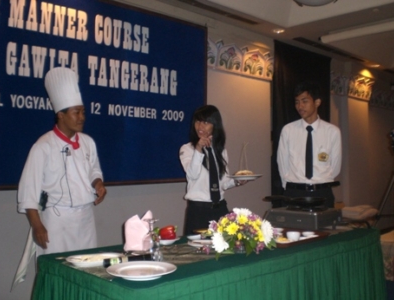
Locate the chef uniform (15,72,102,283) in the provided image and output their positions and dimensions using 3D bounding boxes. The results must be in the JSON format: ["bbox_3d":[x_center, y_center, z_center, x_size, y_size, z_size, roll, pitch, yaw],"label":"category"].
[{"bbox_3d":[-0.840,0.300,2.700,0.520,1.600,0.360,1,-1,-41],"label":"chef uniform"}]

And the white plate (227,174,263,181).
[{"bbox_3d":[0.326,0.184,2.950,0.237,0.028,0.237,-1,-1,0],"label":"white plate"}]

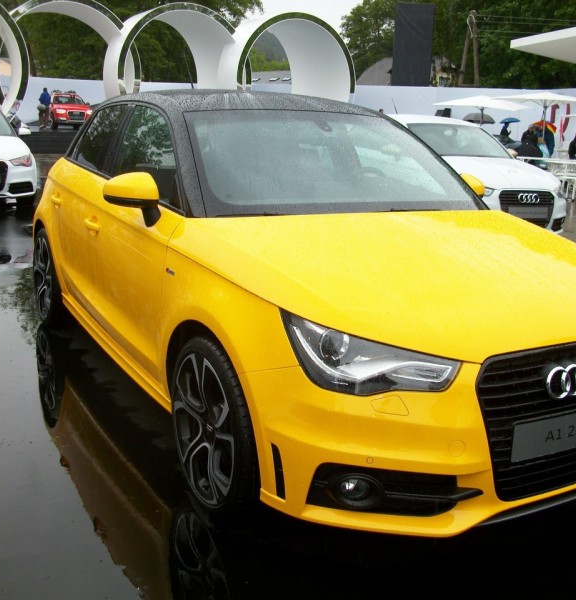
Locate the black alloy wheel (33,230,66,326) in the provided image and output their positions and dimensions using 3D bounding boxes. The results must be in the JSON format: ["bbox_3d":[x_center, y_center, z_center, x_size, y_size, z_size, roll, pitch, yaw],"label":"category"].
[{"bbox_3d":[-1.365,-0.151,4.688,0.220,0.610,0.610,-5,16,-29],"label":"black alloy wheel"}]

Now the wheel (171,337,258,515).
[{"bbox_3d":[-0.183,0.411,2.598,0.220,0.610,0.610,-5,16,-29],"label":"wheel"}]

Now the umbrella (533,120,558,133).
[{"bbox_3d":[6.841,-4.501,21.000,0.980,0.620,0.980,18,12,-4],"label":"umbrella"}]

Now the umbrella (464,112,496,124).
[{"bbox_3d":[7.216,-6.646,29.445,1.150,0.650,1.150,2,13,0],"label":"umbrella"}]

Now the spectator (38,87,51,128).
[{"bbox_3d":[-10.597,-8.357,34.235,0.520,1.780,0.360,1,13,-6],"label":"spectator"}]

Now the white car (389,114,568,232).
[{"bbox_3d":[1.869,-1.664,10.200,1.800,1.420,3.950,-3,14,-22],"label":"white car"}]

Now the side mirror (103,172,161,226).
[{"bbox_3d":[-0.607,-0.390,3.050,0.210,0.180,0.150,-5,16,-29],"label":"side mirror"}]

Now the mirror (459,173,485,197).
[{"bbox_3d":[0.901,-0.528,3.880,0.210,0.180,0.150,-5,16,-29],"label":"mirror"}]

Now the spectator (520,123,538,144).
[{"bbox_3d":[6.147,-3.754,20.000,0.500,1.550,0.400,11,16,32],"label":"spectator"}]

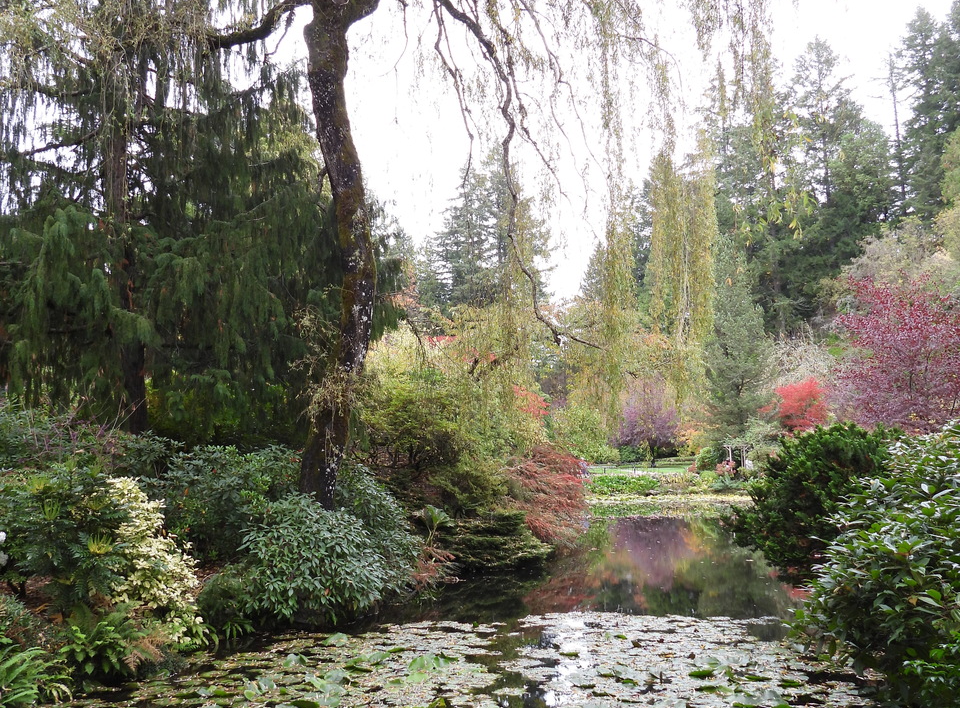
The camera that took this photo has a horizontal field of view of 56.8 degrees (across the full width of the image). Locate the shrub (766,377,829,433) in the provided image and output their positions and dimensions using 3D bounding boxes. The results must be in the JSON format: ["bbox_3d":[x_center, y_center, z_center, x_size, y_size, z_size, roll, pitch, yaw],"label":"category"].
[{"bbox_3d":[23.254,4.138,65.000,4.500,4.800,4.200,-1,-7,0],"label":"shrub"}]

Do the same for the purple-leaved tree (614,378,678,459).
[{"bbox_3d":[14.999,6.008,79.000,6.200,7.900,6.000,-1,-7,0],"label":"purple-leaved tree"}]

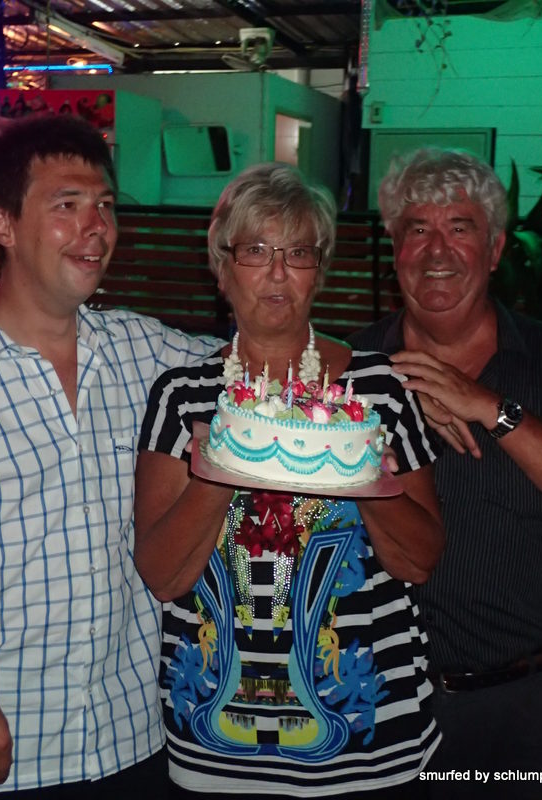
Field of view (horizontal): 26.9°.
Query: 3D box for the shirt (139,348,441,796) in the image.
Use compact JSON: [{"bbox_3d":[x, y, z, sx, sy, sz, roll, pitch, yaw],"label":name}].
[{"bbox_3d":[0.024,0.250,1.770,0.465,0.660,0.290,3,11,12],"label":"shirt"}]

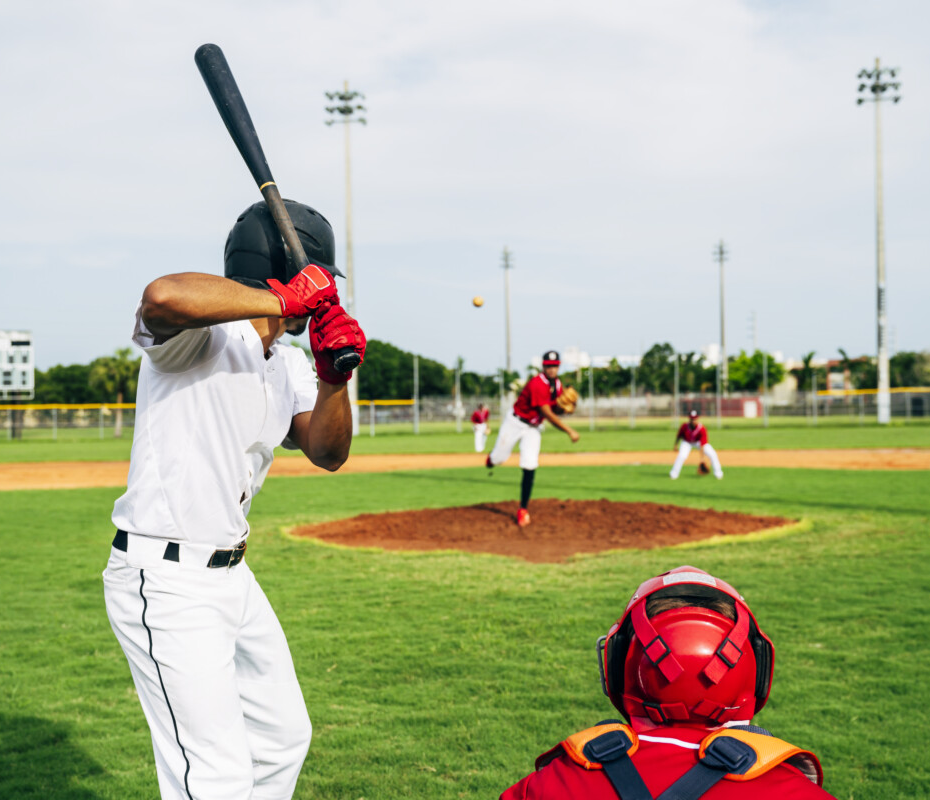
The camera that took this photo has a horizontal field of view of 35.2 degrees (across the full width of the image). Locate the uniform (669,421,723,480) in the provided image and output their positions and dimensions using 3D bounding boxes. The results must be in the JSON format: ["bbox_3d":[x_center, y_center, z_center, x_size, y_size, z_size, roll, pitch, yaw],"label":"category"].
[{"bbox_3d":[4.262,0.939,27.000,0.960,1.080,0.700,-1,-1,7],"label":"uniform"}]

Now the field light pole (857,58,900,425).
[{"bbox_3d":[25.214,-9.619,89.000,2.400,22.100,1.600,-1,-1,14],"label":"field light pole"}]

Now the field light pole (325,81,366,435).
[{"bbox_3d":[-7.167,-8.873,91.000,2.400,21.800,1.600,-1,-1,-6],"label":"field light pole"}]

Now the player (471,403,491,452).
[{"bbox_3d":[0.548,0.942,49.500,0.620,1.681,0.420,-1,0,1],"label":"player"}]

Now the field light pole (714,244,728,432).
[{"bbox_3d":[29.616,-8.432,170.000,1.700,20.112,1.000,-1,0,10],"label":"field light pole"}]

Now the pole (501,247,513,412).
[{"bbox_3d":[5.458,-8.469,184.000,1.800,21.800,1.500,-1,-1,0],"label":"pole"}]

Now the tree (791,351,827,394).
[{"bbox_3d":[33.961,-1.532,145.000,3.700,6.600,3.700,-1,-1,0],"label":"tree"}]

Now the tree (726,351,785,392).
[{"bbox_3d":[34.664,-2.181,175.000,7.159,7.451,6.500,-1,0,11],"label":"tree"}]

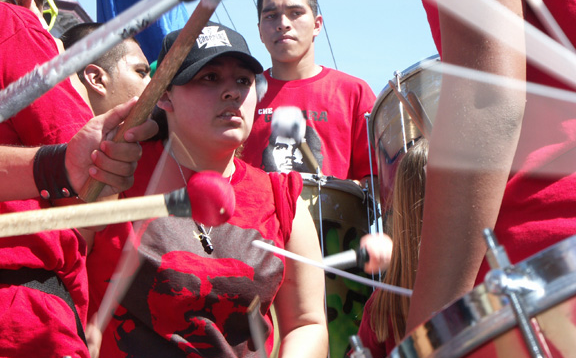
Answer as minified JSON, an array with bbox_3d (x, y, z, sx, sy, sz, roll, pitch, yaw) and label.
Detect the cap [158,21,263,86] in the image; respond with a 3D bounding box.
[{"bbox_3d":[-0.139,-0.221,2.925,0.170,0.125,0.265,-5,-3,-21],"label":"cap"}]

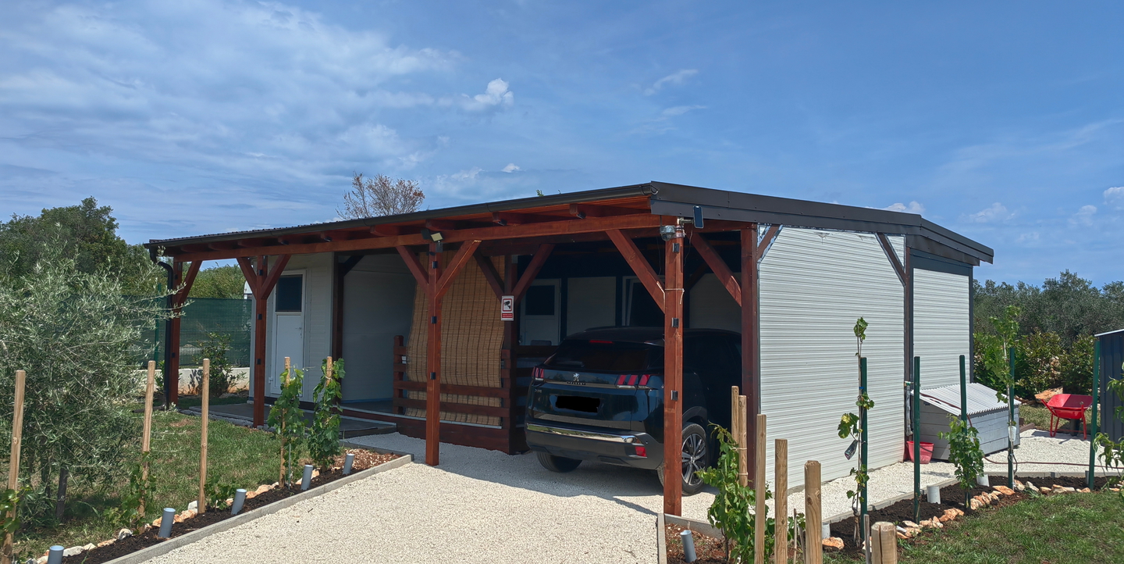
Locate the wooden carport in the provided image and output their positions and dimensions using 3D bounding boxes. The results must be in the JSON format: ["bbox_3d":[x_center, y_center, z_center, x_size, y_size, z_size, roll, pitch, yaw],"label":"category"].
[{"bbox_3d":[-0.292,0.714,13.806,10.670,3.100,8.320,-1,-3,44],"label":"wooden carport"}]

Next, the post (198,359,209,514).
[{"bbox_3d":[-2.964,1.276,7.273,0.049,1.266,0.049,2,-3,-24],"label":"post"}]

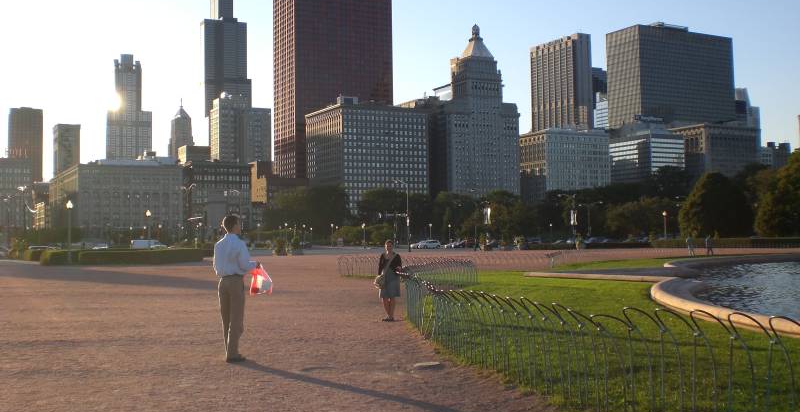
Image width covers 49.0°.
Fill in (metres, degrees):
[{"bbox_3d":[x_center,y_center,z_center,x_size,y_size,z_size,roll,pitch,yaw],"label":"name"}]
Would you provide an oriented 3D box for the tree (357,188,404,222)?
[{"bbox_3d":[-4.134,2.209,189.774,10.400,12.000,10.400,-1,-2,0],"label":"tree"}]

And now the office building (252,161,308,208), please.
[{"bbox_3d":[-77.504,-0.891,547.277,26.000,48.000,36.000,0,-2,-28],"label":"office building"}]

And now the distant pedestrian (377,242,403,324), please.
[{"bbox_3d":[-0.201,1.479,17.300,0.520,1.620,0.380,-1,-2,9],"label":"distant pedestrian"}]

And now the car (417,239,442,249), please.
[{"bbox_3d":[5.205,6.857,156.000,4.400,1.600,1.800,1,-3,-28],"label":"car"}]

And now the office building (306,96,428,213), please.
[{"bbox_3d":[-20.321,-17.978,531.087,55.600,82.000,55.000,1,-3,-28],"label":"office building"}]

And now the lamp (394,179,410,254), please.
[{"bbox_3d":[0.346,1.437,126.766,0.500,10.400,4.200,1,-3,-28],"label":"lamp"}]

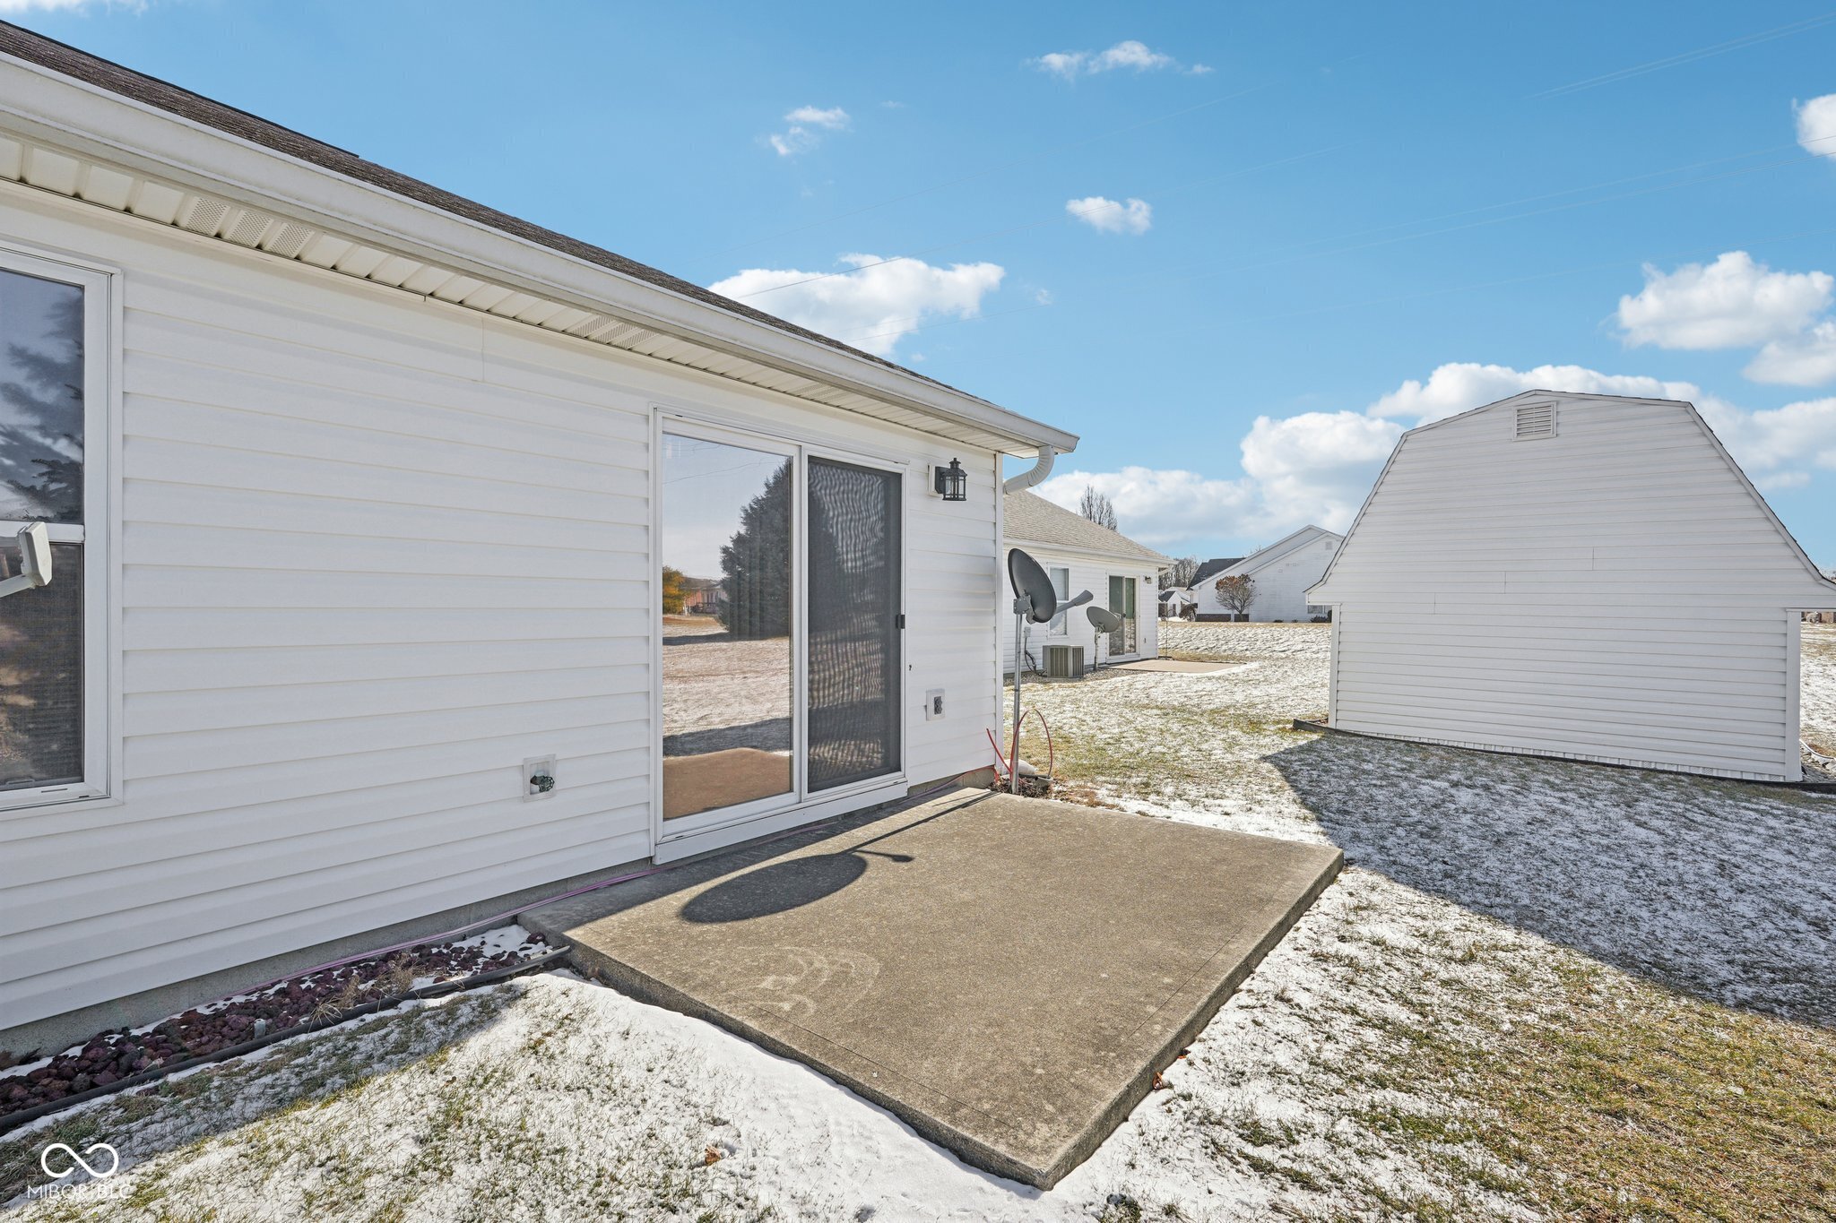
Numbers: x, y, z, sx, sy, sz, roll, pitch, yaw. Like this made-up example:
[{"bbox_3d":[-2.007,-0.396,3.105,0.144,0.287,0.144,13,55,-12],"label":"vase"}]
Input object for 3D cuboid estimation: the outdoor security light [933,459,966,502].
[{"bbox_3d":[0.227,-0.868,5.355,0.172,0.275,0.125,0,0,39],"label":"outdoor security light"}]

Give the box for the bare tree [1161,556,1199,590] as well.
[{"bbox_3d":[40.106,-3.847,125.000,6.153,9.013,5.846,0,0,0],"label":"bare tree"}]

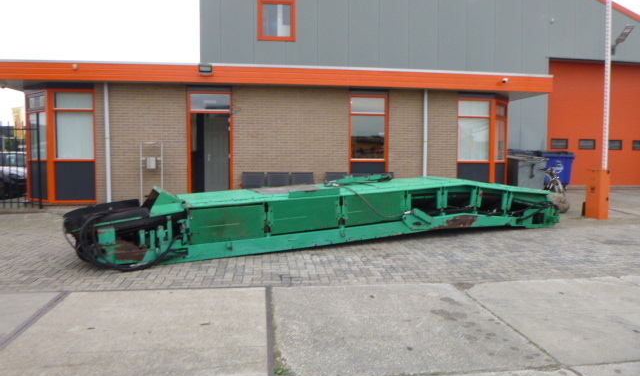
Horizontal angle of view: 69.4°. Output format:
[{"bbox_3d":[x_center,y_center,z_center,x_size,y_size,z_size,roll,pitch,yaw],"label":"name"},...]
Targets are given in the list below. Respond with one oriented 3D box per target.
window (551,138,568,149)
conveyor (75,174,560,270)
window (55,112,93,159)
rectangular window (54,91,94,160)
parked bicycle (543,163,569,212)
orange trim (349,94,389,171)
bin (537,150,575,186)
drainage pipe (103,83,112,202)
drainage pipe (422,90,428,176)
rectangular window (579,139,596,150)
[{"bbox_3d":[8.443,-1.547,16.252,0.620,0.360,0.060,0,4,-7],"label":"window"},{"bbox_3d":[0.480,0.319,7.663,8.100,0.970,1.550,-2,5,-24],"label":"conveyor"},{"bbox_3d":[-5.484,-1.173,10.367,0.810,1.060,0.090,0,4,-7],"label":"window"},{"bbox_3d":[-5.382,-1.367,10.157,0.860,1.558,0.120,0,4,-7],"label":"rectangular window"},{"bbox_3d":[6.089,-0.077,11.900,0.600,1.050,1.700,2,4,22],"label":"parked bicycle"},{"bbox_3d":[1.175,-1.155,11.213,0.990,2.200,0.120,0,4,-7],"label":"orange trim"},{"bbox_3d":[7.880,-0.583,15.700,1.250,1.350,1.000,0,4,-7],"label":"bin"},{"bbox_3d":[-4.753,-0.978,10.345,0.090,2.720,0.090,0,4,-7],"label":"drainage pipe"},{"bbox_3d":[2.535,-0.974,11.119,0.085,2.771,0.085,0,4,-7],"label":"drainage pipe"},{"bbox_3d":[9.496,-1.542,16.389,0.630,0.370,0.060,0,4,-7],"label":"rectangular window"}]

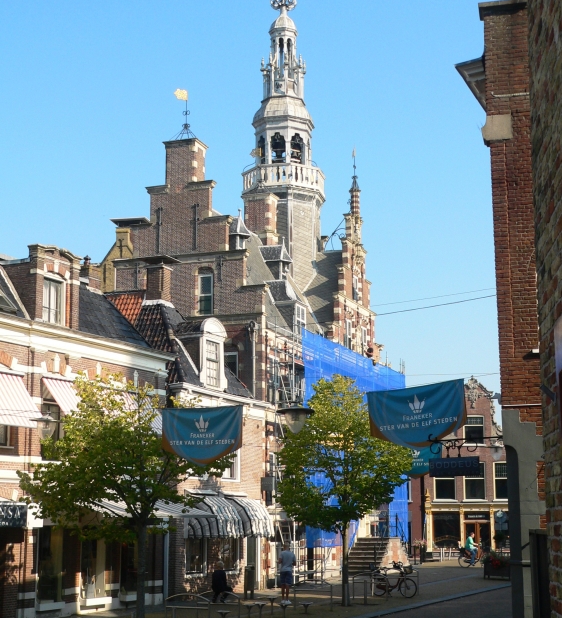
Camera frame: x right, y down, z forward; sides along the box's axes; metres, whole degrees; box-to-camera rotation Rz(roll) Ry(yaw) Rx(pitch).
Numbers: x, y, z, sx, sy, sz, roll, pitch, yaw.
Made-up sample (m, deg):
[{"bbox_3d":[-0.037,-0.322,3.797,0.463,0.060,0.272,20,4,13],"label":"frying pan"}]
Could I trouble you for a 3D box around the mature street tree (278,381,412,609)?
[{"bbox_3d":[1.949,5.384,33.286,4.000,6.850,4.000,0,-11,0],"label":"mature street tree"}]

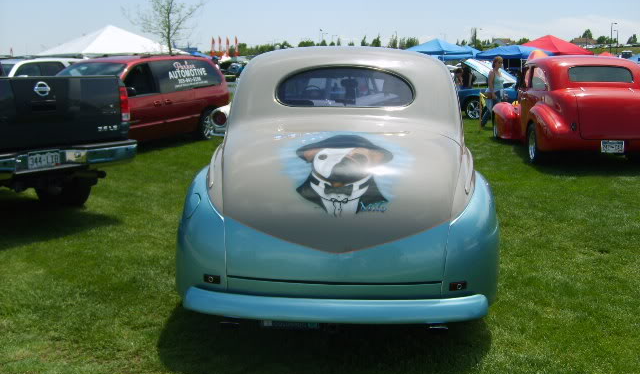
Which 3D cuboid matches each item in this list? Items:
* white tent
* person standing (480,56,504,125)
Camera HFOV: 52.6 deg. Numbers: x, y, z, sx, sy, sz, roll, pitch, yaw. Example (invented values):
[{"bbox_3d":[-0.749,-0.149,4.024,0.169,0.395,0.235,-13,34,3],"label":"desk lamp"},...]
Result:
[{"bbox_3d":[-11.644,-7.057,36.321,6.100,3.900,6.100,-9,14,-39],"label":"white tent"},{"bbox_3d":[4.041,-2.179,14.962,0.500,1.620,0.500,5,12,22],"label":"person standing"}]

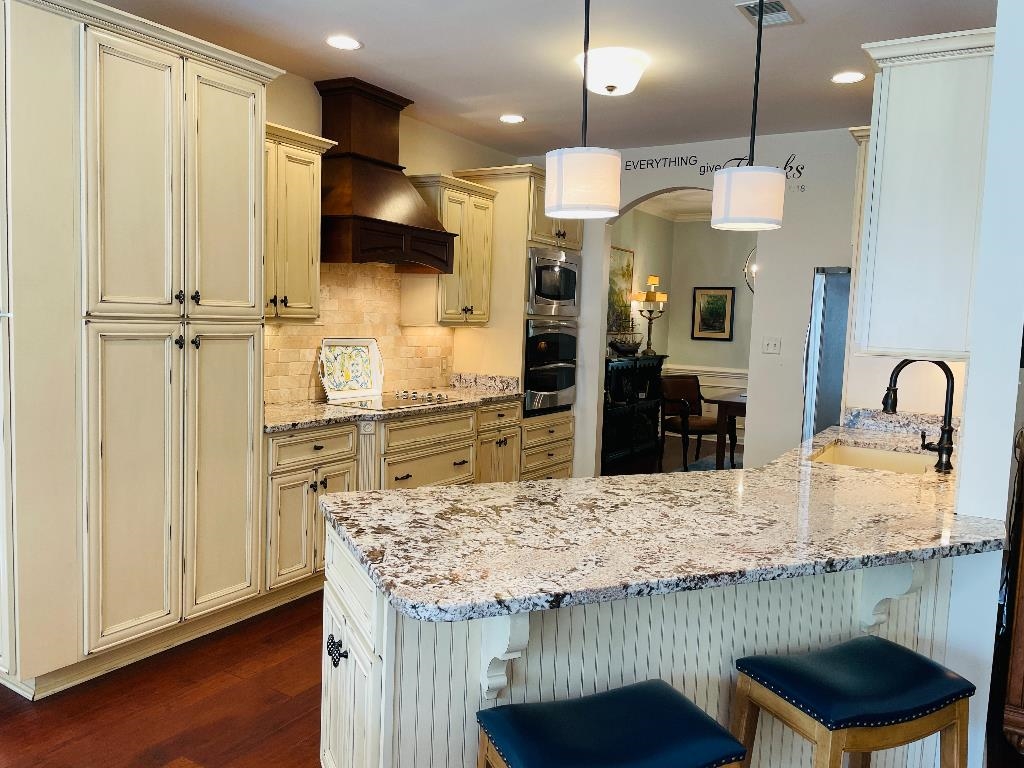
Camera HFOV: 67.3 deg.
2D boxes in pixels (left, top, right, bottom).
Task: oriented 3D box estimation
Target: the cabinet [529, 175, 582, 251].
[{"bbox_3d":[0.094,-1.290,5.953,0.600,0.465,0.830,5,6,31],"label":"cabinet"}]

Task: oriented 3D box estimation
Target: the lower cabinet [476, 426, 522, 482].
[{"bbox_3d":[-0.345,0.570,5.496,0.600,0.585,0.585,5,6,31],"label":"lower cabinet"}]

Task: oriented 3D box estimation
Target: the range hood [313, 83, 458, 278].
[{"bbox_3d":[-0.790,-1.223,4.620,0.485,1.048,0.970,5,6,31],"label":"range hood"}]

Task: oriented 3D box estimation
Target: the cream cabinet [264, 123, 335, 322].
[{"bbox_3d":[-1.288,-0.800,3.962,0.380,0.965,0.655,5,6,31],"label":"cream cabinet"}]

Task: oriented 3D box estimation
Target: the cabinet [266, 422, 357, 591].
[{"bbox_3d":[-1.249,0.573,4.010,0.600,0.815,0.610,5,6,31],"label":"cabinet"}]

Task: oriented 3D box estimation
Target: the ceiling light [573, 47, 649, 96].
[{"bbox_3d":[0.506,-1.569,3.927,0.370,0.170,0.370,2,5,0],"label":"ceiling light"}]

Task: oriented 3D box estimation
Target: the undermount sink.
[{"bbox_3d":[1.512,0.414,3.192,0.440,0.225,0.670,5,6,31],"label":"undermount sink"}]

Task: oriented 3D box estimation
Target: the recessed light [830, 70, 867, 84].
[{"bbox_3d":[1.787,-1.614,4.078,0.180,0.025,0.180,5,6,31],"label":"recessed light"}]

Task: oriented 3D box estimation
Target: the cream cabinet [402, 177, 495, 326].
[{"bbox_3d":[-0.438,-0.884,5.348,0.380,0.970,0.700,5,6,31],"label":"cream cabinet"}]

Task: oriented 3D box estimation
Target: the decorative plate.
[{"bbox_3d":[-0.959,-0.090,4.589,0.050,0.354,0.500,-7,-1,32],"label":"decorative plate"}]

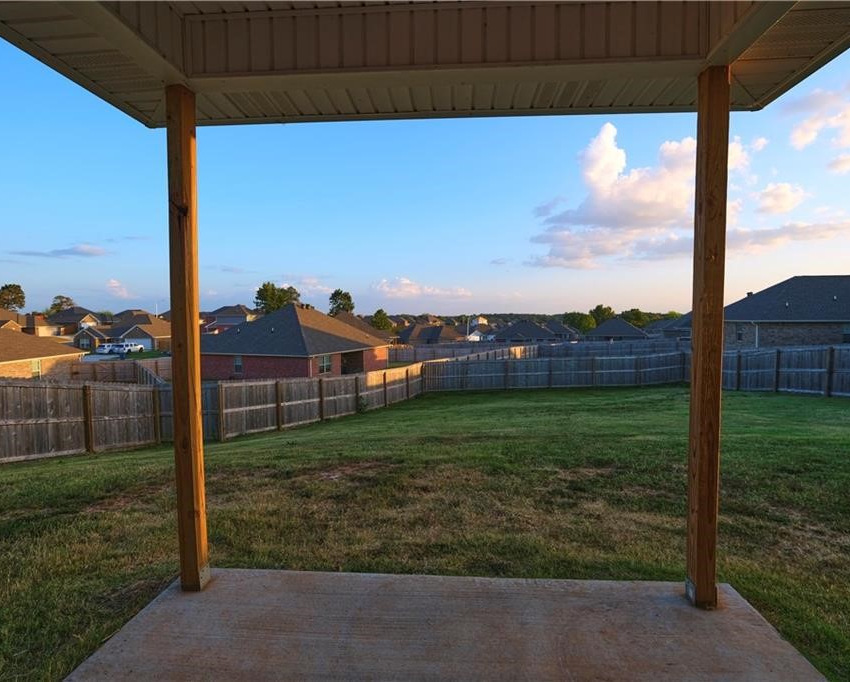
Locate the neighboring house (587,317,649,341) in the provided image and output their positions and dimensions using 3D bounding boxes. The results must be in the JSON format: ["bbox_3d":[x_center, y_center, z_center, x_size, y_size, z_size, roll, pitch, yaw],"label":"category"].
[{"bbox_3d":[35.356,-1.335,80.031,10.800,5.500,12.500,1,3,19],"label":"neighboring house"}]

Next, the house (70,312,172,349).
[{"bbox_3d":[-57.008,-2.097,85.987,15.000,7.300,15.000,0,3,0],"label":"house"}]

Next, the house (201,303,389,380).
[{"bbox_3d":[-13.100,-0.209,44.034,14.200,7.000,15.800,1,3,21],"label":"house"}]

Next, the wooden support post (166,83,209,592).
[{"bbox_3d":[-1.187,0.017,2.123,0.090,2.460,0.090,0,3,7],"label":"wooden support post"}]

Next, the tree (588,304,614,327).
[{"bbox_3d":[57.433,-5.472,137.893,8.600,12.660,8.600,0,3,0],"label":"tree"}]

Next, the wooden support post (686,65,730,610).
[{"bbox_3d":[1.308,0.015,1.981,0.090,2.460,0.090,0,3,3],"label":"wooden support post"}]

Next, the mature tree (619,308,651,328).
[{"bbox_3d":[70.084,-5.066,141.915,10.500,11.490,10.500,0,3,0],"label":"mature tree"}]

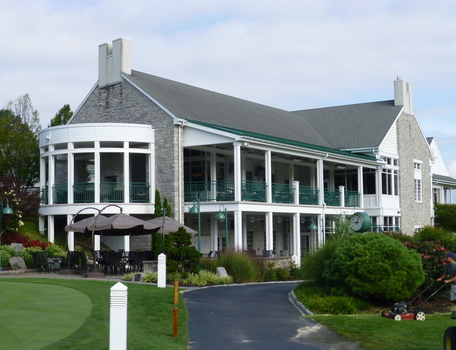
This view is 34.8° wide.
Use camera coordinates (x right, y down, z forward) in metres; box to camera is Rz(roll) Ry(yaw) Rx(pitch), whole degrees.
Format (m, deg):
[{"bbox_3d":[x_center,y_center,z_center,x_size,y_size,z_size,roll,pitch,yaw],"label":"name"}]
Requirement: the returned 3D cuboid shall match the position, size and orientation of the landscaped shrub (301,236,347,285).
[{"bbox_3d":[3.821,3.350,28.500,1.900,1.900,1.800,0,-4,0],"label":"landscaped shrub"}]

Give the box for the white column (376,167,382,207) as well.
[{"bbox_3d":[10.962,0.908,52.710,0.250,3.060,0.250,-3,-5,34],"label":"white column"}]

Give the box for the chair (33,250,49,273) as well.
[{"bbox_3d":[-8.048,3.744,31.300,0.620,0.930,0.600,3,-6,-41],"label":"chair"}]

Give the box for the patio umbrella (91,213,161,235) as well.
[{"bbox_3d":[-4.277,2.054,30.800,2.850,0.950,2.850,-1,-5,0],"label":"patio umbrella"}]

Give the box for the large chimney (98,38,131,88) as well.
[{"bbox_3d":[-6.727,-6.602,43.642,0.780,2.641,2.173,4,-7,-45],"label":"large chimney"}]

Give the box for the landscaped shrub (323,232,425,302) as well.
[{"bbox_3d":[4.754,3.002,23.600,3.200,2.200,3.000,0,-4,0],"label":"landscaped shrub"}]

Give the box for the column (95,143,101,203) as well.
[{"bbox_3d":[-6.805,-0.131,38.100,0.240,3.200,0.240,-1,-4,3],"label":"column"}]

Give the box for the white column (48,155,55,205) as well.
[{"bbox_3d":[-9.588,0.272,39.600,0.240,2.800,0.240,3,-5,-39],"label":"white column"}]

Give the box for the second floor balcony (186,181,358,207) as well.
[{"bbox_3d":[3.326,1.505,44.573,3.500,1.369,14.593,-4,-6,35],"label":"second floor balcony"}]

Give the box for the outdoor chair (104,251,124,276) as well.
[{"bbox_3d":[-4.744,3.650,30.000,0.620,0.980,0.660,-2,-5,20],"label":"outdoor chair"}]

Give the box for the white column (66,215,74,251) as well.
[{"bbox_3d":[-8.306,3.160,38.500,0.250,2.150,0.250,-2,-5,27],"label":"white column"}]

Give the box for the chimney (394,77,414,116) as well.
[{"bbox_3d":[13.117,-5.669,53.900,0.750,2.450,2.050,-3,-5,33],"label":"chimney"}]

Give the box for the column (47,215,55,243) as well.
[{"bbox_3d":[-9.756,3.030,40.140,0.250,1.620,0.250,-3,-5,34],"label":"column"}]

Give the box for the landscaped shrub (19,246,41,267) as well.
[{"bbox_3d":[-9.043,3.754,33.300,1.020,0.950,1.000,0,-4,0],"label":"landscaped shrub"}]

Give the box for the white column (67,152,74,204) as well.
[{"bbox_3d":[-8.338,-0.032,38.628,0.240,3.145,0.240,-3,-5,23],"label":"white column"}]

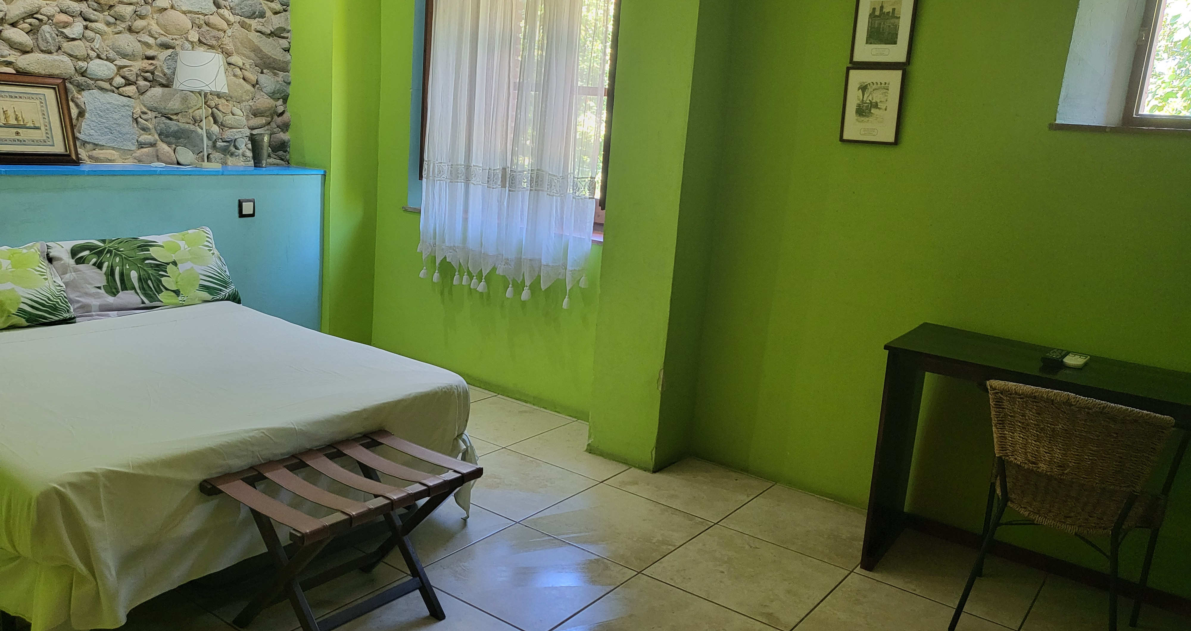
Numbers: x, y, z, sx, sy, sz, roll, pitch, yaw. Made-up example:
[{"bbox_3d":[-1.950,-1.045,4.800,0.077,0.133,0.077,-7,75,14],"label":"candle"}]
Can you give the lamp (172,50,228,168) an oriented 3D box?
[{"bbox_3d":[-1.819,-0.949,4.131,0.252,0.530,0.252,13,14,34],"label":"lamp"}]

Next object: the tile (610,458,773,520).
[{"bbox_3d":[0.380,0.675,3.567,0.500,0.010,0.500,13,15,34],"label":"tile"}]

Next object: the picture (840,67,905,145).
[{"bbox_3d":[0.997,-0.753,3.216,0.214,0.267,0.020,13,15,34],"label":"picture"}]

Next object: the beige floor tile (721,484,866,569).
[{"bbox_3d":[0.788,0.768,3.285,0.500,0.010,0.500,13,15,34],"label":"beige floor tile"}]

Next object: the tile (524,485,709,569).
[{"bbox_3d":[0.086,0.738,3.162,0.500,0.010,0.500,13,15,34],"label":"tile"}]

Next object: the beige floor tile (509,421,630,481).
[{"bbox_3d":[-0.030,0.579,3.811,0.500,0.012,0.500,13,14,34],"label":"beige floor tile"}]

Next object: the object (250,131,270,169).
[{"bbox_3d":[-1.673,-0.826,4.468,0.102,0.168,0.102,13,15,34],"label":"object"}]

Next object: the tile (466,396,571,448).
[{"bbox_3d":[-0.437,0.489,4.132,0.500,0.010,0.500,13,15,34],"label":"tile"}]

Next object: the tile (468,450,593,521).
[{"bbox_3d":[-0.321,0.641,3.409,0.500,0.012,0.500,13,14,34],"label":"tile"}]

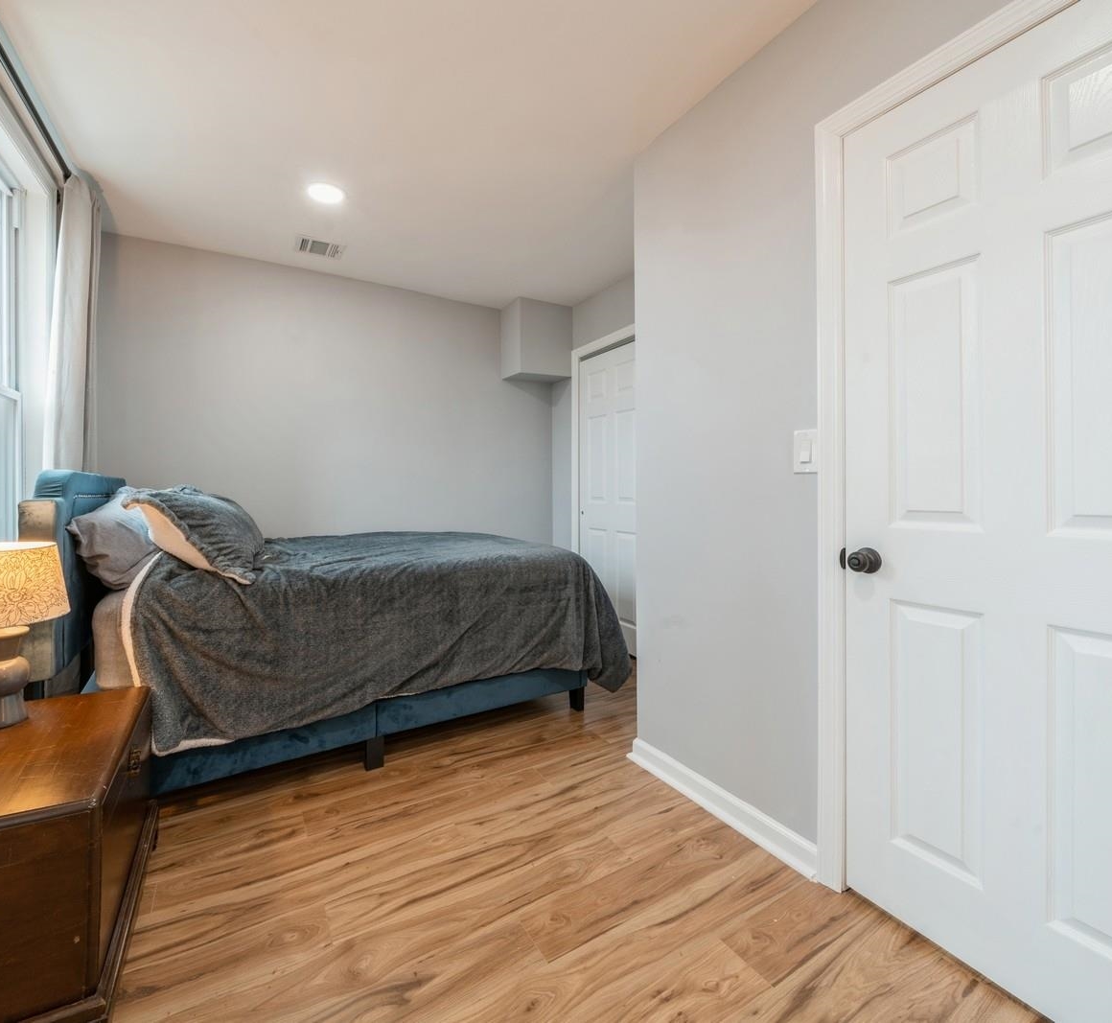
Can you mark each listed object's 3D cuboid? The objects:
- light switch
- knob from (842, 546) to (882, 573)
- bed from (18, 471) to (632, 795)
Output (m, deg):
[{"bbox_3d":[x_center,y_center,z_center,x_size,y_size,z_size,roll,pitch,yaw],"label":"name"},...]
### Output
[{"bbox_3d":[0.723,-0.173,1.486,0.011,0.120,0.072,-1,2,-32],"label":"light switch"},{"bbox_3d":[0.792,0.131,1.322,0.066,0.068,0.068,-1,2,-32],"label":"knob"},{"bbox_3d":[-1.025,0.406,2.631,2.115,1.155,1.480,-1,2,-32],"label":"bed"}]

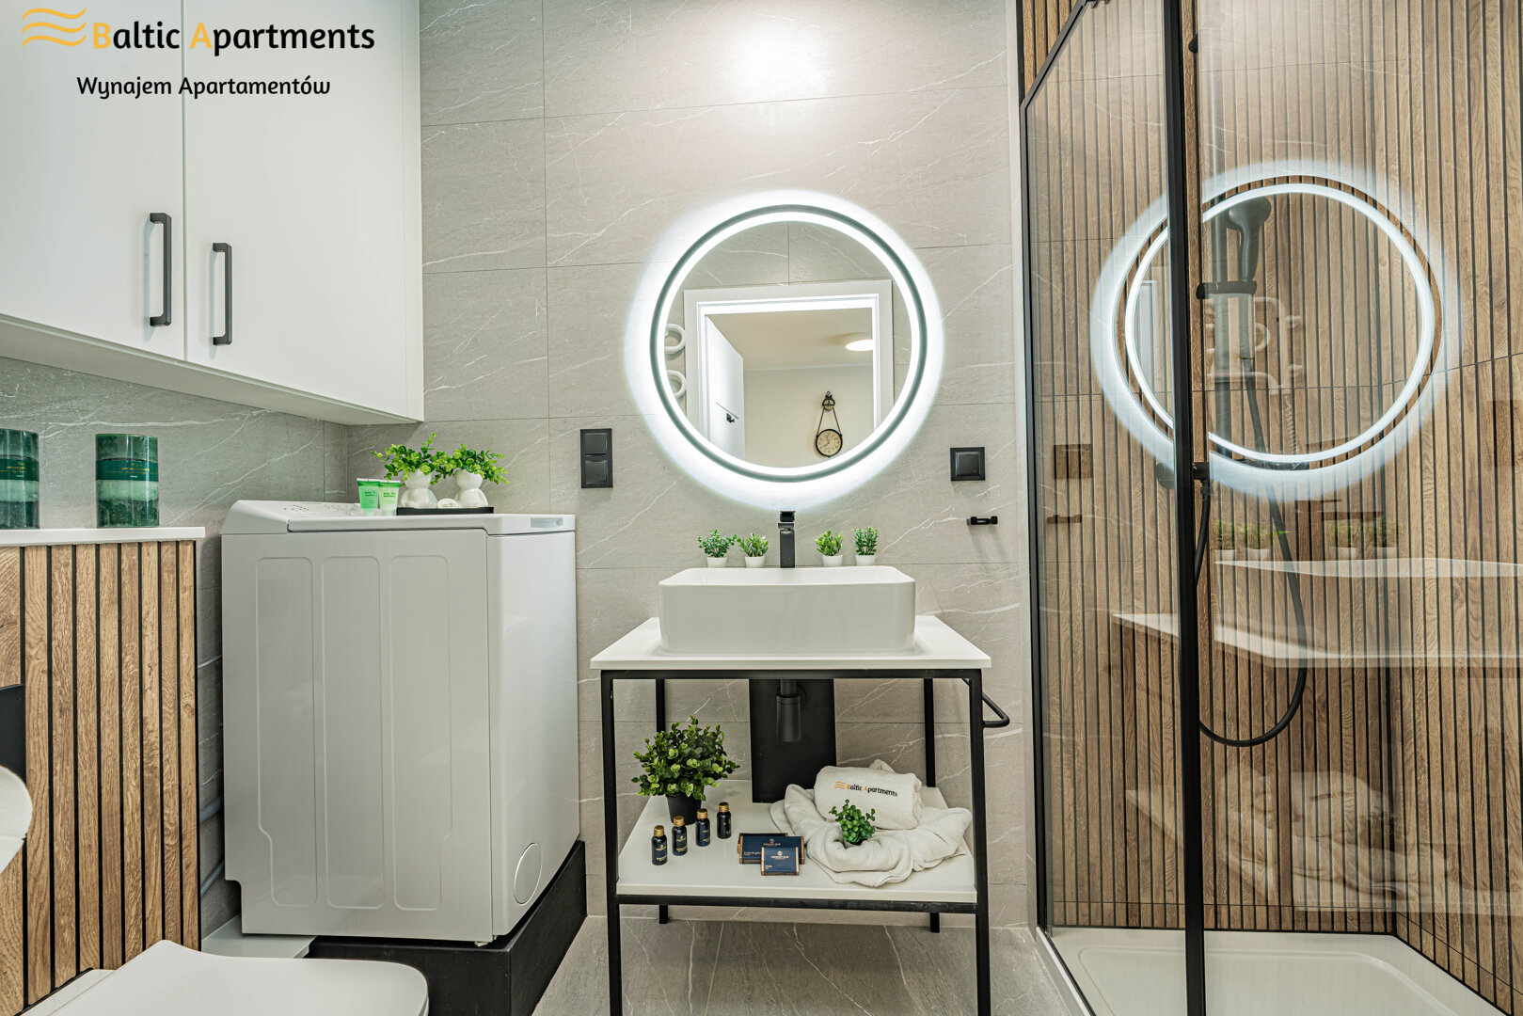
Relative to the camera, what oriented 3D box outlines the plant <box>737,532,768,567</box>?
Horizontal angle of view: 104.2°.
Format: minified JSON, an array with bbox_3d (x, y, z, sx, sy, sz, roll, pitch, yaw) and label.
[{"bbox_3d":[-0.022,0.108,1.482,0.071,0.089,0.060,-1,0,4],"label":"plant"}]

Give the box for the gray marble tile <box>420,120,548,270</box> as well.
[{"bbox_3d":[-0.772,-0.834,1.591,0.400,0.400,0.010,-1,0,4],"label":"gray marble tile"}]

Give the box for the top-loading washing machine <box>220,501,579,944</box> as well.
[{"bbox_3d":[-0.780,0.425,1.367,0.593,0.893,0.399,-1,0,4],"label":"top-loading washing machine"}]

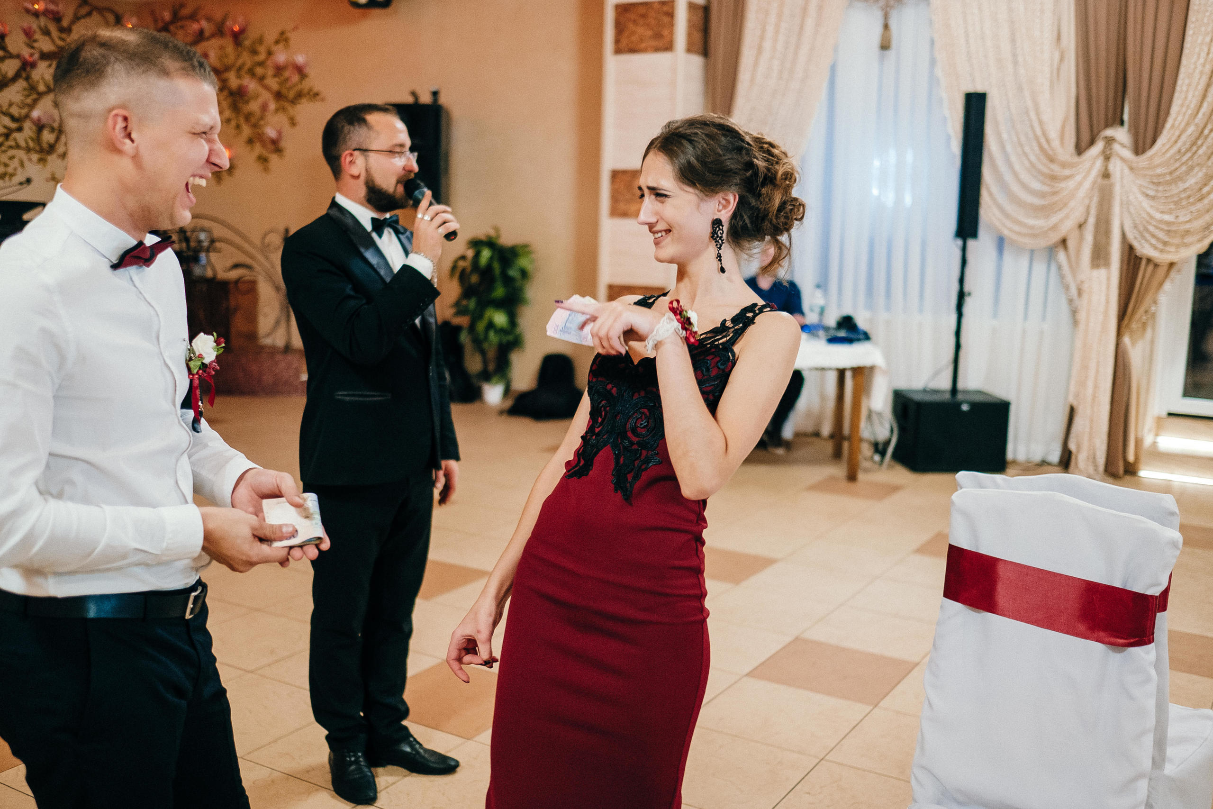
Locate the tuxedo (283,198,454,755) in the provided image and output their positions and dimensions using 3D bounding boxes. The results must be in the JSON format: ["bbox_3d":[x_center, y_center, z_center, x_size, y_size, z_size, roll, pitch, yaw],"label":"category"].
[{"bbox_3d":[-0.610,0.217,3.060,0.390,1.470,0.490,5,10,25],"label":"tuxedo"}]

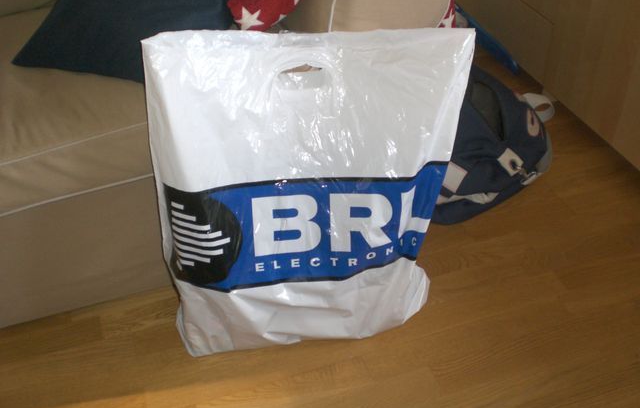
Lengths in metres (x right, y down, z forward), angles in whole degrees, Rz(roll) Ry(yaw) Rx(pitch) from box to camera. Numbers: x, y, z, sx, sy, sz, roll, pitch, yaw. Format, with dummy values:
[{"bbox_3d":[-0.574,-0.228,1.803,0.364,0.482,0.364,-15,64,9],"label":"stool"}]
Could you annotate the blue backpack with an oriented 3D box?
[{"bbox_3d":[0.350,-0.177,1.716,0.450,0.210,0.340,-23,42,-21],"label":"blue backpack"}]

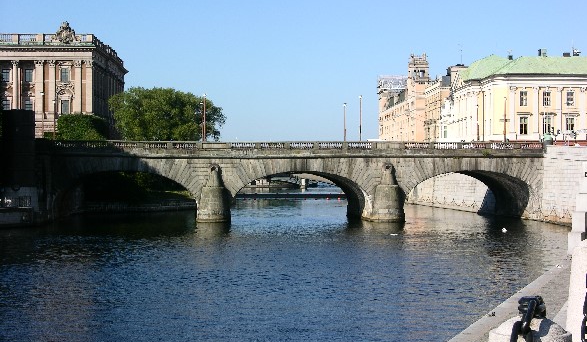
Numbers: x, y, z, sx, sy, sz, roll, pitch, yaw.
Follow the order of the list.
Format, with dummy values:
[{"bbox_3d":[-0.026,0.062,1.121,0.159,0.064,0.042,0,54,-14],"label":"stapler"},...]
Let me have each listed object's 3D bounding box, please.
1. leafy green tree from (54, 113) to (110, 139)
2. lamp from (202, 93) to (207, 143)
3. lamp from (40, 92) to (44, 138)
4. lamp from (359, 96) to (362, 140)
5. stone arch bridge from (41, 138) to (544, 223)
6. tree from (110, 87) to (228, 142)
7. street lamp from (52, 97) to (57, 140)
[{"bbox_3d":[-33.940,-4.800,190.000,8.800,9.000,8.500,0,-1,-5],"label":"leafy green tree"},{"bbox_3d":[-10.460,-5.660,140.110,0.450,6.700,0.450,0,-1,-5],"label":"lamp"},{"bbox_3d":[-29.280,-5.750,138.470,0.450,6.700,0.450,0,-1,-5],"label":"lamp"},{"bbox_3d":[8.050,-5.640,141.680,0.450,6.700,0.450,0,-1,-5],"label":"lamp"},{"bbox_3d":[-0.600,1.230,146.000,59.500,9.100,18.500,0,0,-6],"label":"stone arch bridge"},{"bbox_3d":[-23.760,-6.430,222.000,21.500,18.500,19.000,0,-1,-5],"label":"tree"},{"bbox_3d":[-30.480,-5.580,151.360,0.450,6.700,0.450,0,-1,-5],"label":"street lamp"}]

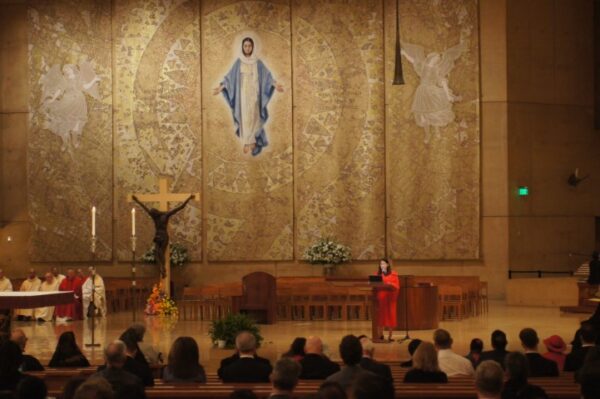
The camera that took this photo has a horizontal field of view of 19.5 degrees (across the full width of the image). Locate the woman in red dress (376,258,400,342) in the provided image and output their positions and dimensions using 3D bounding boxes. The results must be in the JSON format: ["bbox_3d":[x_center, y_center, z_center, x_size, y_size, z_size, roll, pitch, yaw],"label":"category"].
[{"bbox_3d":[1.822,2.069,36.000,0.460,1.690,0.370,-1,-1,18],"label":"woman in red dress"}]

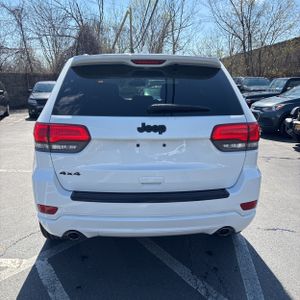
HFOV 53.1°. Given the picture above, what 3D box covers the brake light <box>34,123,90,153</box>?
[{"bbox_3d":[-0.627,-0.101,2.084,0.460,0.210,0.250,-1,12,-3],"label":"brake light"}]

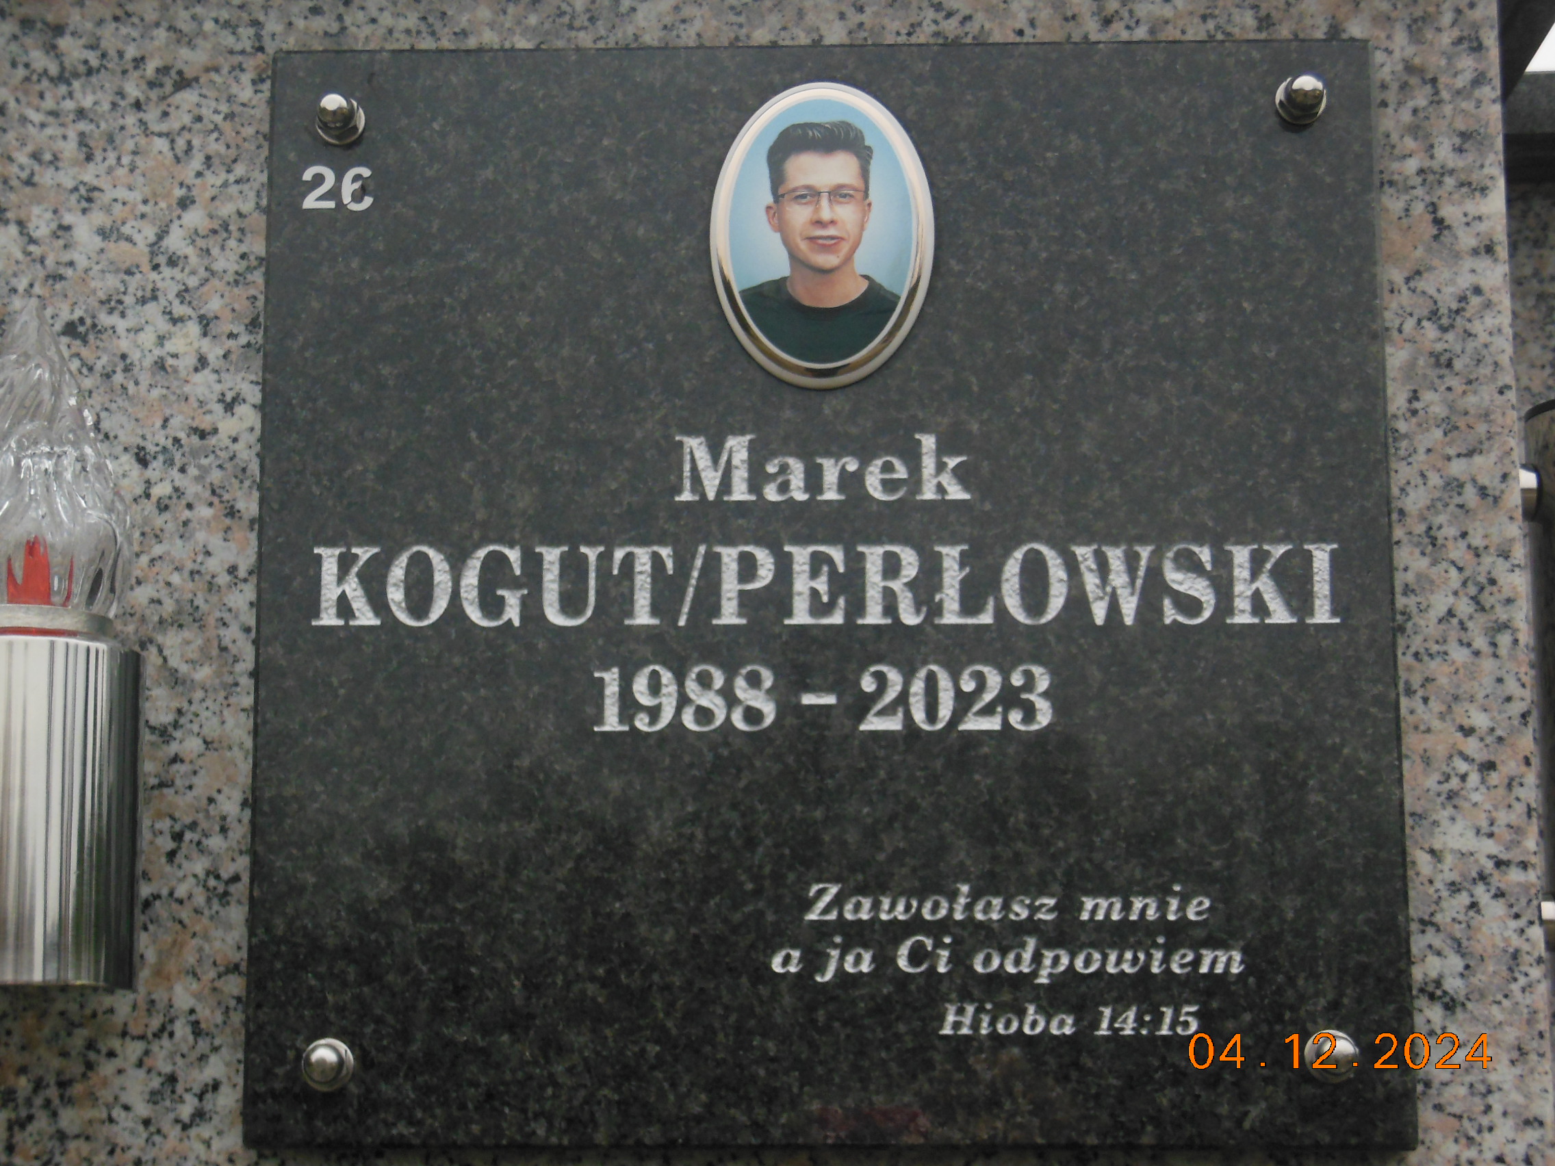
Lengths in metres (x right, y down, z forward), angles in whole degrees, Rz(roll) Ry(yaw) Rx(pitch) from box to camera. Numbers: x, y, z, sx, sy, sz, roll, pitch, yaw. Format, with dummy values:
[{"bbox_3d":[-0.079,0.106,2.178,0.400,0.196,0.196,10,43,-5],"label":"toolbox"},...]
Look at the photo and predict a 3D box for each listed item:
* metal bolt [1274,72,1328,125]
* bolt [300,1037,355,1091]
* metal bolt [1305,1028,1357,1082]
[{"bbox_3d":[0.174,-0.161,0.976,0.017,0.017,0.014,0,-11,1],"label":"metal bolt"},{"bbox_3d":[-0.141,0.150,0.924,0.017,0.017,0.014,0,-11,1],"label":"bolt"},{"bbox_3d":[0.173,0.146,0.918,0.017,0.017,0.014,0,-11,1],"label":"metal bolt"}]

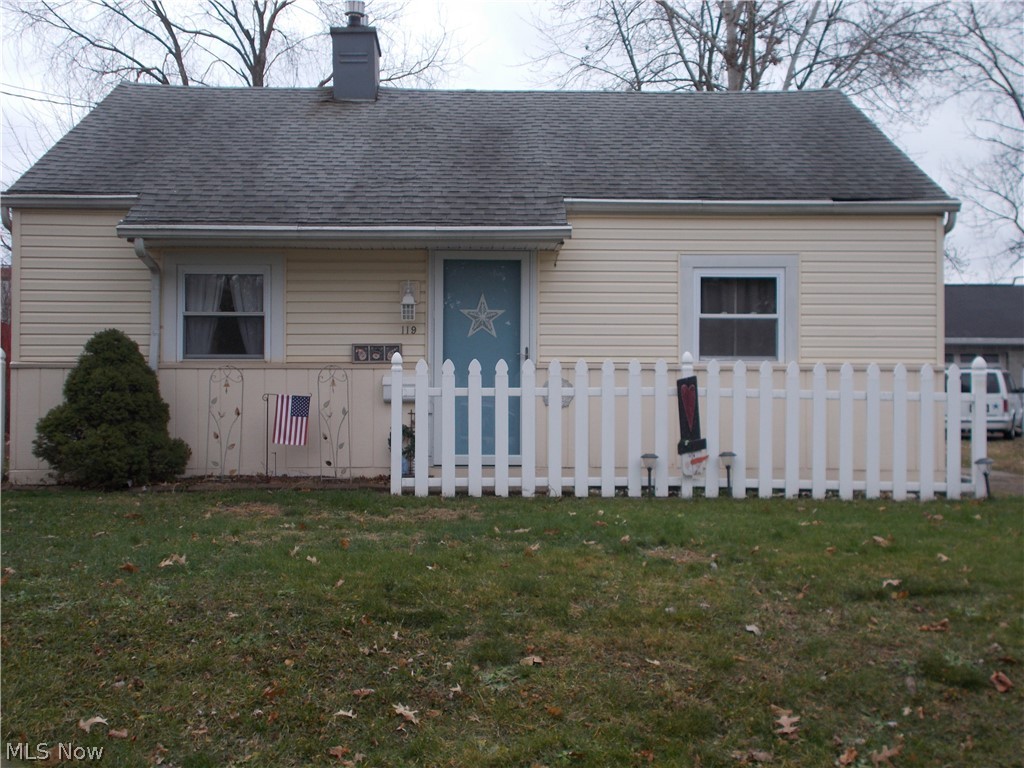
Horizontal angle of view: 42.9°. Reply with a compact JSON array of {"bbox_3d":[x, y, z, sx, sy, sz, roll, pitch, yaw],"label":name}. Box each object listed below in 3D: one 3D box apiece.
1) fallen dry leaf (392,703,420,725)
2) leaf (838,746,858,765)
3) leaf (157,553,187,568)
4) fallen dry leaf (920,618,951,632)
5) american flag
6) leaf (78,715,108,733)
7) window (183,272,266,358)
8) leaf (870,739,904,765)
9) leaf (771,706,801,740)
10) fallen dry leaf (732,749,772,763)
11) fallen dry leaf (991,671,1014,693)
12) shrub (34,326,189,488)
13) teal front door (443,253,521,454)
[{"bbox_3d":[-0.383,1.195,4.720,0.105,0.045,0.100,0,0,-2],"label":"fallen dry leaf"},{"bbox_3d":[1.125,1.242,4.353,0.070,0.035,0.075,0,-1,0],"label":"leaf"},{"bbox_3d":[-2.063,1.073,7.910,0.160,0.045,0.120,0,-1,0],"label":"leaf"},{"bbox_3d":[1.980,1.132,6.100,0.145,0.045,0.110,0,0,-2],"label":"fallen dry leaf"},{"bbox_3d":[-2.033,0.337,12.000,0.330,0.470,0.030,0,0,-2],"label":"american flag"},{"bbox_3d":[-1.507,1.226,4.688,0.105,0.035,0.080,0,-1,0],"label":"leaf"},{"bbox_3d":[-2.739,-0.657,12.400,0.840,0.870,0.090,0,-1,-2],"label":"window"},{"bbox_3d":[1.264,1.241,4.383,0.115,0.040,0.130,0,-1,0],"label":"leaf"},{"bbox_3d":[0.971,1.202,4.620,0.110,0.050,0.140,0,0,-2],"label":"leaf"},{"bbox_3d":[0.786,1.219,4.270,0.137,0.030,0.100,0,0,-2],"label":"fallen dry leaf"},{"bbox_3d":[1.978,1.200,5.248,0.085,0.045,0.100,0,-1,0],"label":"fallen dry leaf"},{"bbox_3d":[-3.538,0.216,11.500,1.400,1.410,1.320,0,0,-2],"label":"shrub"},{"bbox_3d":[-0.291,-0.250,12.400,0.820,1.940,0.070,0,0,-2],"label":"teal front door"}]

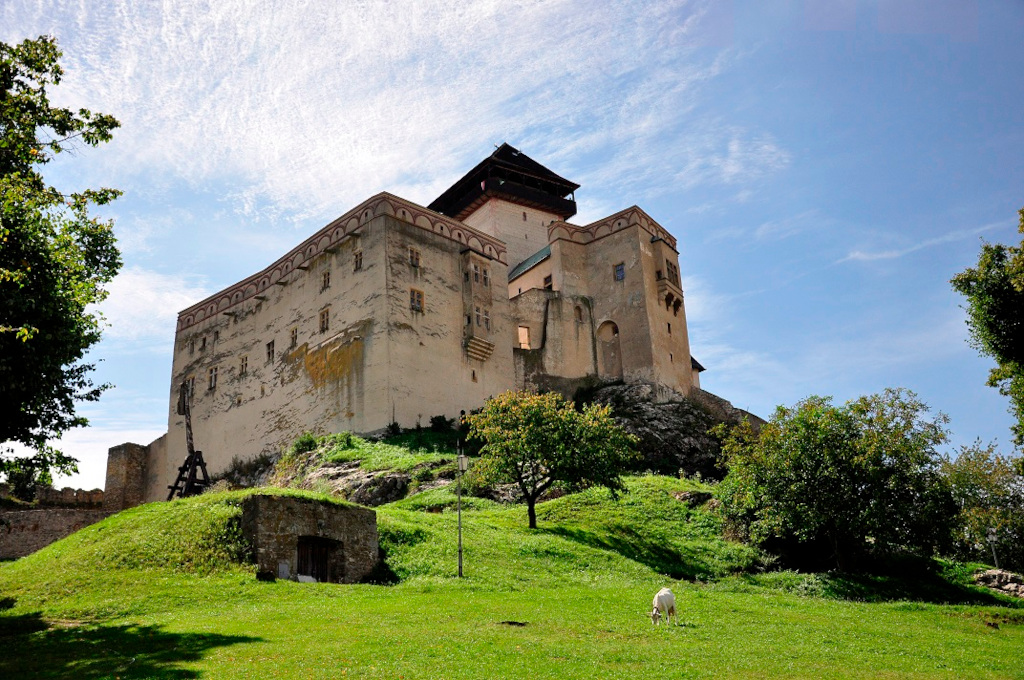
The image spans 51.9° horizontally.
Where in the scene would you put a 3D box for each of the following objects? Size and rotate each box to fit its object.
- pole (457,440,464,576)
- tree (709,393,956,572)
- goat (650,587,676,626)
[{"bbox_3d":[-1.884,6.237,38.452,0.320,5.000,0.320,-2,-15,0],"label":"pole"},{"bbox_3d":[11.963,5.196,38.870,8.600,6.600,8.000,-6,-16,17],"label":"tree"},{"bbox_3d":[2.837,4.990,19.680,0.360,0.740,1.050,-9,-17,26],"label":"goat"}]

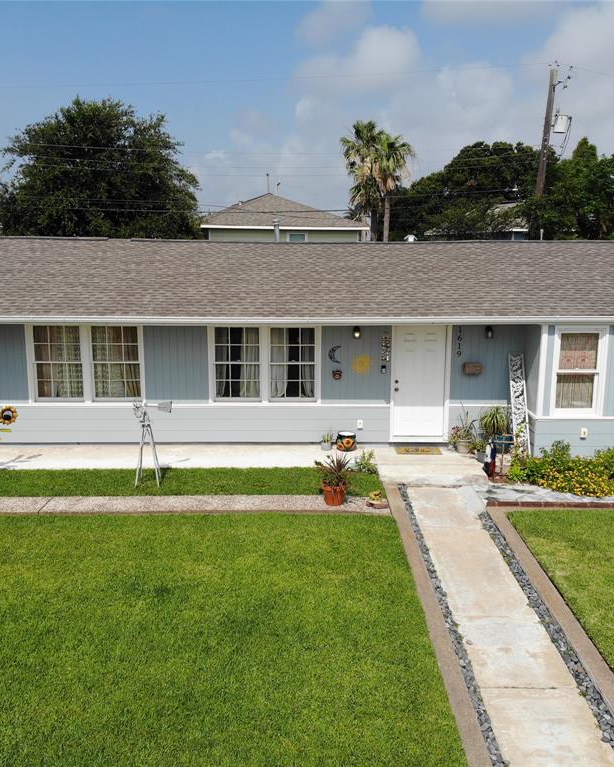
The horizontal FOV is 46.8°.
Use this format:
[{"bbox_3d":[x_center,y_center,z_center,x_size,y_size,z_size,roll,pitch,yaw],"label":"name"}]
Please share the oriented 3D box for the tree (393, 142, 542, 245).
[{"bbox_3d":[12.483,-12.638,55.740,12.156,12.047,12.000,0,10,0],"label":"tree"}]

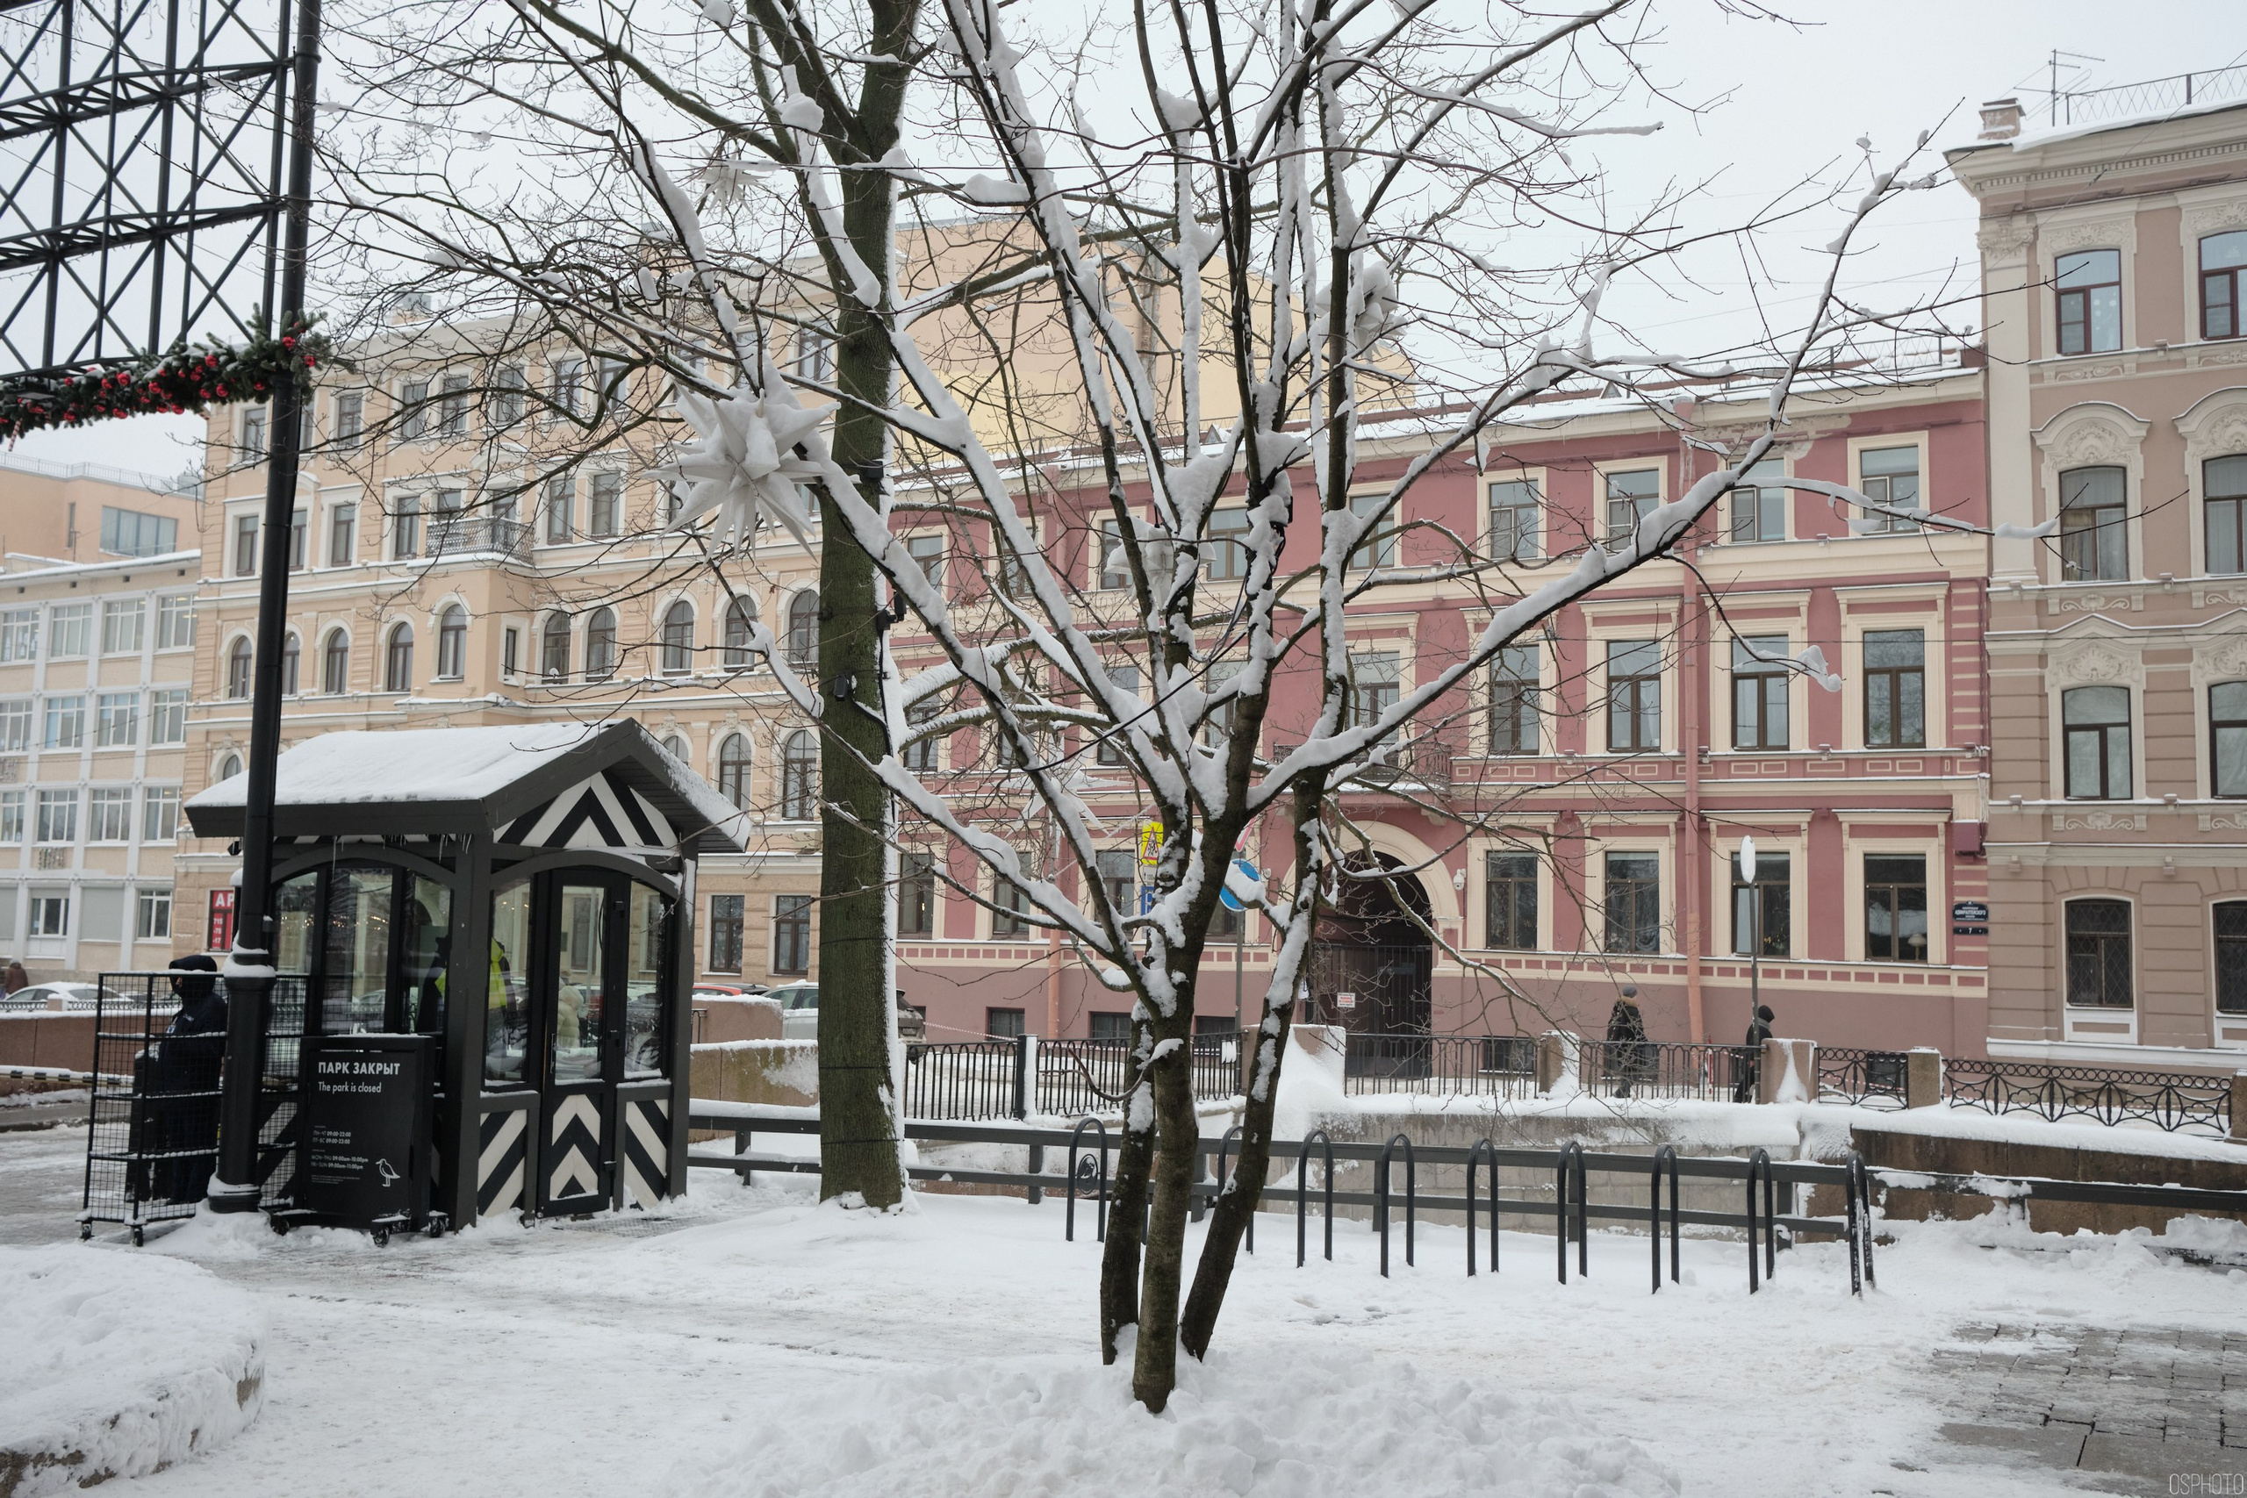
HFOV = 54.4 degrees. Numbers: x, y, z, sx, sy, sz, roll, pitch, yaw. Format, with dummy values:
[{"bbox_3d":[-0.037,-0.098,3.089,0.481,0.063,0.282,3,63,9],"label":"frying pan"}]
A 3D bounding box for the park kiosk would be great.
[{"bbox_3d":[-4.737,1.542,15.825,2.982,3.404,2.603,-2,-7,31],"label":"park kiosk"}]

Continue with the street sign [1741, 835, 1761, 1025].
[{"bbox_3d":[9.005,3.180,31.300,0.120,3.850,0.680,1,-6,2],"label":"street sign"}]

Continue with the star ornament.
[{"bbox_3d":[-1.545,-1.154,8.900,0.670,0.670,0.670,2,-6,-10],"label":"star ornament"}]

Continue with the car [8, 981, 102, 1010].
[{"bbox_3d":[-24.572,6.164,51.000,4.500,1.450,1.800,-2,-7,32],"label":"car"}]

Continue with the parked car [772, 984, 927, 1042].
[{"bbox_3d":[-5.374,5.404,43.000,4.500,1.520,1.820,-2,-7,31],"label":"parked car"}]

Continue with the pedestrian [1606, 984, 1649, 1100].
[{"bbox_3d":[7.394,4.278,32.000,0.500,1.680,0.580,-1,-6,20],"label":"pedestrian"}]

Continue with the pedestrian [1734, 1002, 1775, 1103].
[{"bbox_3d":[9.117,4.453,31.600,0.600,1.540,0.520,-1,-6,23],"label":"pedestrian"}]

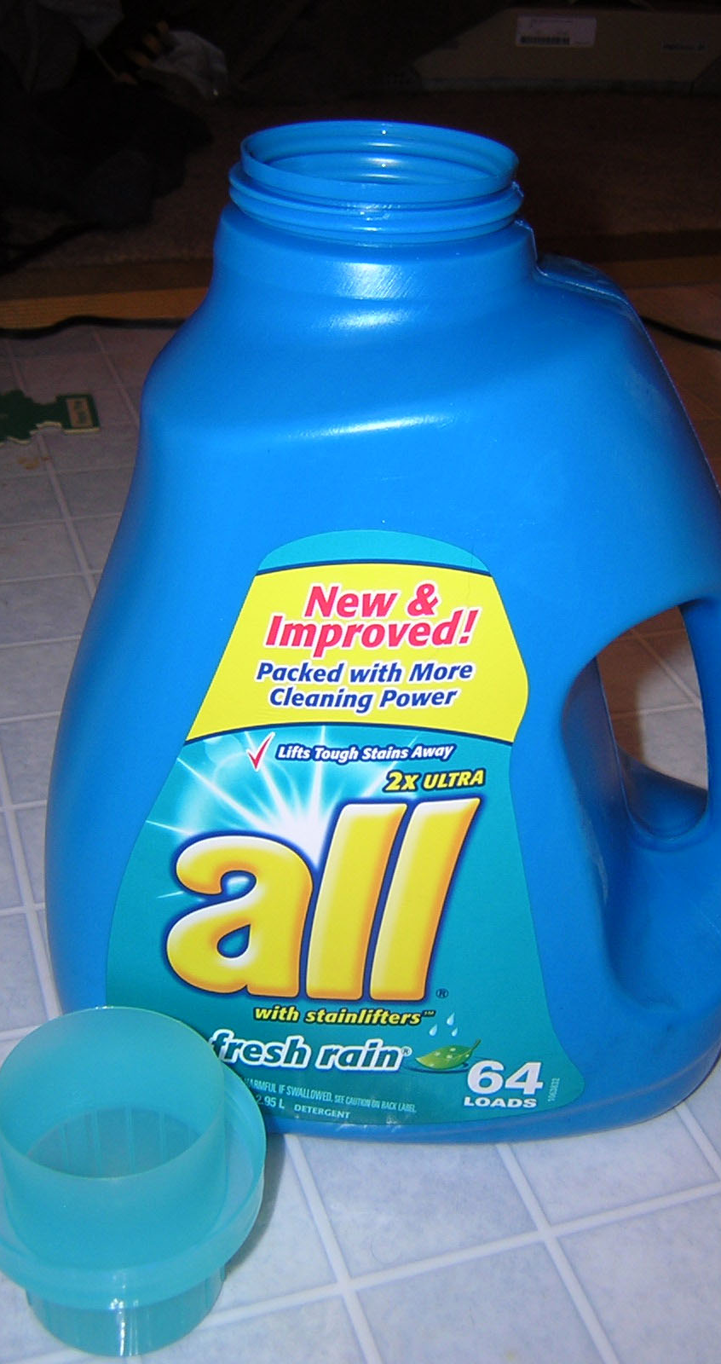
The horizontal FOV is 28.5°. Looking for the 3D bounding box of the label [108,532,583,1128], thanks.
[{"bbox_3d":[0.001,0.043,0.350,0.130,0.180,0.013,2,31,-3],"label":"label"}]

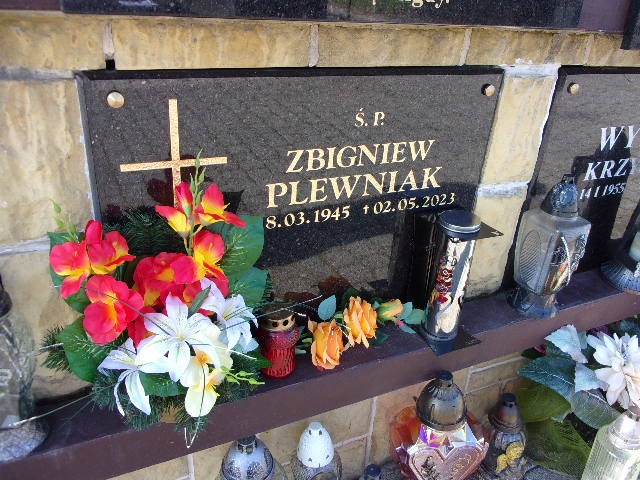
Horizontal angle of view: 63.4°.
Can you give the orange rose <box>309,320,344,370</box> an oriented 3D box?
[{"bbox_3d":[0.012,0.192,0.941,0.064,0.068,0.066,-4,28,-15],"label":"orange rose"}]

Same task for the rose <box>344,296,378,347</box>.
[{"bbox_3d":[0.069,0.137,0.871,0.052,0.068,0.055,-1,18,-11],"label":"rose"}]

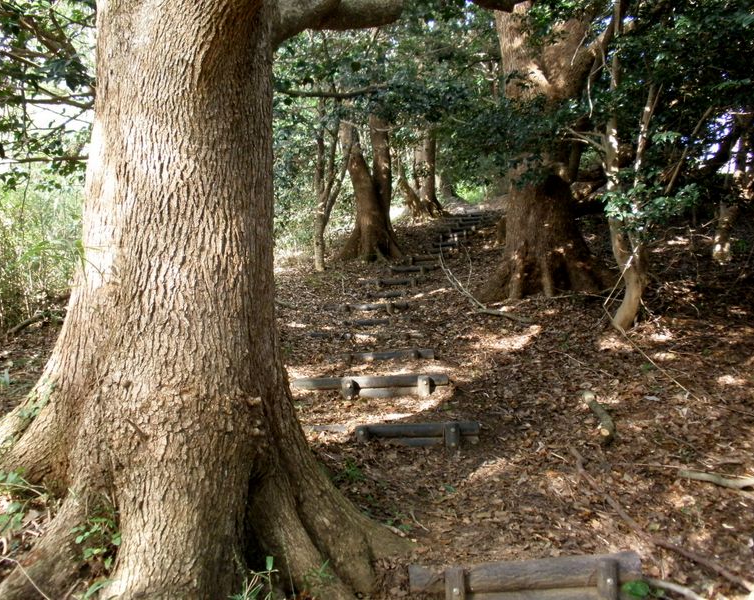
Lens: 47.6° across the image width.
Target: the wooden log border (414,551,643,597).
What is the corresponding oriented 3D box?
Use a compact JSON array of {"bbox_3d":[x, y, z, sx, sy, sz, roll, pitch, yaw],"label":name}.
[{"bbox_3d":[0.677,1.257,3.900,1.058,0.210,0.200,-1,2,-5],"label":"wooden log border"}]

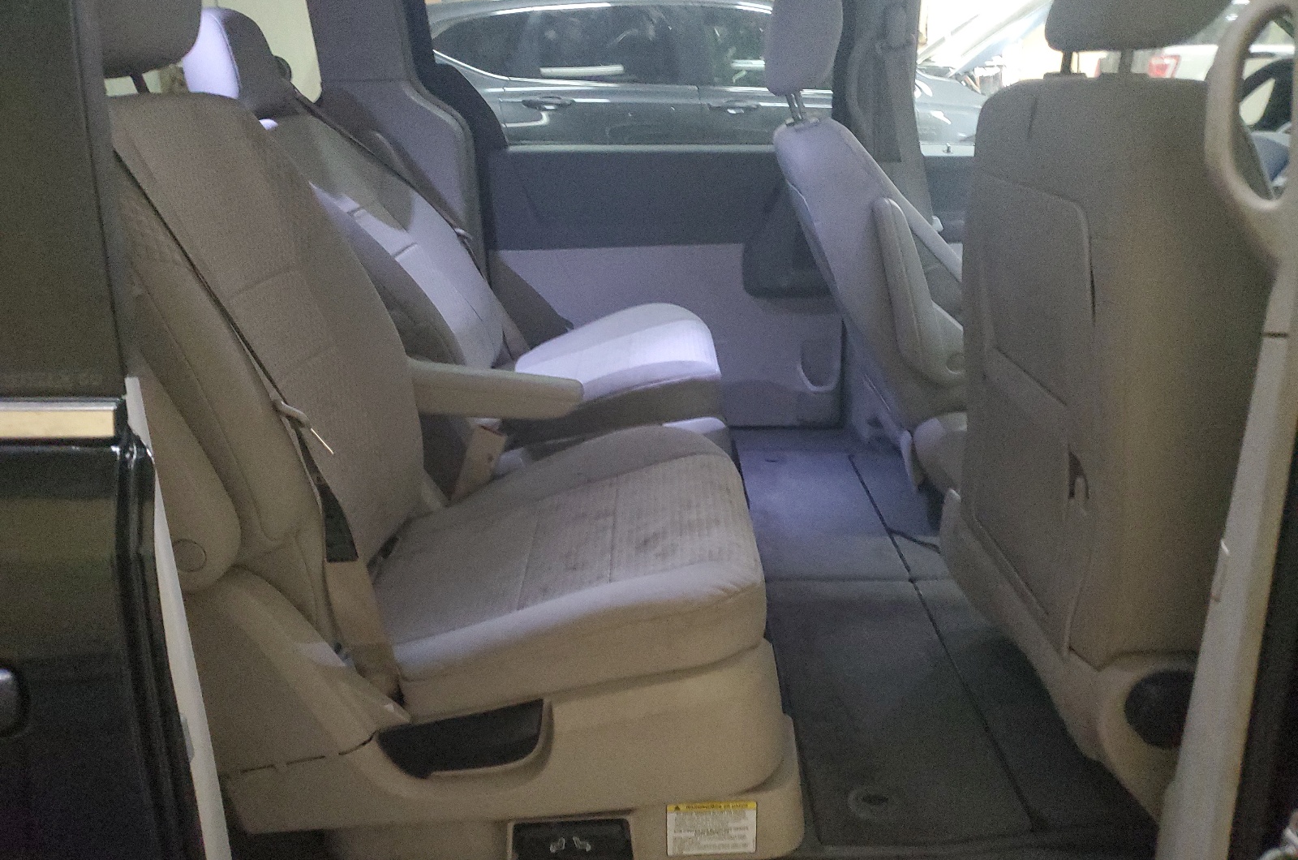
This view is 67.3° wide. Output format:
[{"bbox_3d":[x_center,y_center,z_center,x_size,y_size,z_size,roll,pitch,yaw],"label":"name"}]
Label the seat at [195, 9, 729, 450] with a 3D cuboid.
[{"bbox_3d":[-0.380,-0.349,2.137,1.120,1.060,0.550,0,21,0],"label":"seat"}]

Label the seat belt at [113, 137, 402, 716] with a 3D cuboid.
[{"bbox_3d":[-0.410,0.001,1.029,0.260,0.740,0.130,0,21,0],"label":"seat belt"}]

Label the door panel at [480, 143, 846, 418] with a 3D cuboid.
[{"bbox_3d":[0.060,-0.358,2.594,0.950,0.770,0.110,0,21,0],"label":"door panel"}]

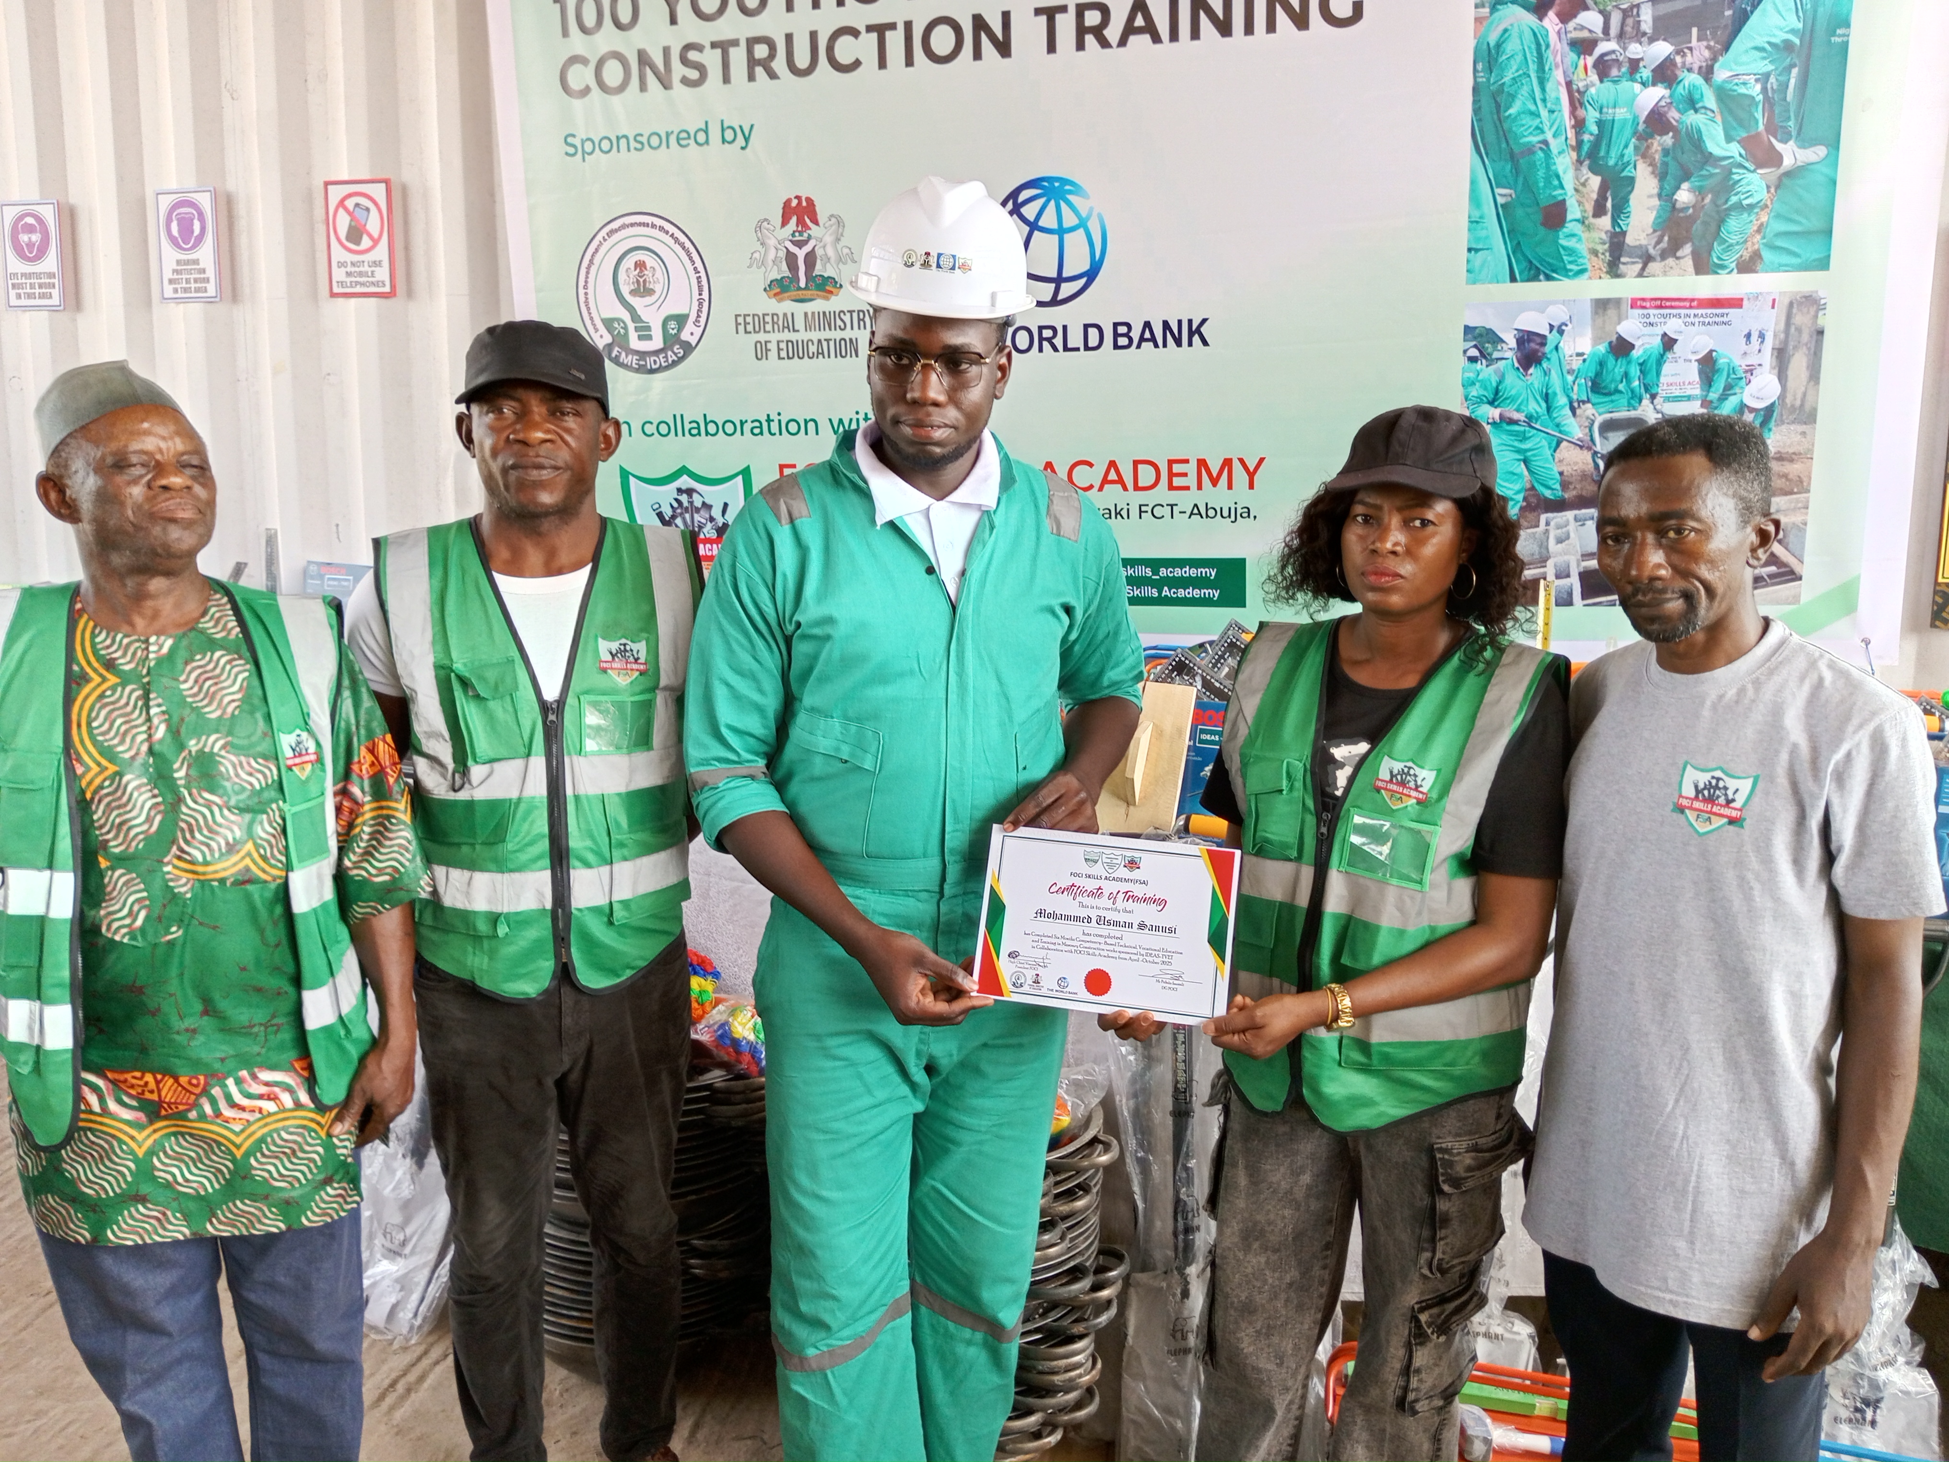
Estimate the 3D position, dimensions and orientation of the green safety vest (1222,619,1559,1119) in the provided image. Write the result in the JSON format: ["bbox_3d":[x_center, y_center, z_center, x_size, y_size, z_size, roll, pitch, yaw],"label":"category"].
[{"bbox_3d":[0.520,0.170,1.904,0.410,0.610,0.260,5,8,32],"label":"green safety vest"}]

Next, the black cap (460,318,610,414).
[{"bbox_3d":[-0.573,-0.465,1.978,0.185,0.125,0.240,-1,9,-11],"label":"black cap"}]

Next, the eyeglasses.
[{"bbox_3d":[-0.038,-0.441,1.813,0.145,0.048,0.145,0,18,12],"label":"eyeglasses"}]

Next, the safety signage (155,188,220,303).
[{"bbox_3d":[-2.154,-1.327,4.164,0.200,0.300,0.012,2,7,17],"label":"safety signage"}]

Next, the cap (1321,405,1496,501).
[{"bbox_3d":[0.510,-0.324,1.783,0.180,0.125,0.260,4,11,27],"label":"cap"}]

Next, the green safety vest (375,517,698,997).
[{"bbox_3d":[-0.588,0.029,2.056,0.420,0.620,0.270,-1,7,-14],"label":"green safety vest"}]

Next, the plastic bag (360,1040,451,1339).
[{"bbox_3d":[-1.002,0.792,2.649,0.260,0.520,0.200,-1,7,-10],"label":"plastic bag"}]

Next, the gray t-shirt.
[{"bbox_3d":[0.830,0.247,1.662,0.500,0.710,0.280,6,9,38],"label":"gray t-shirt"}]

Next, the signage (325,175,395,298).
[{"bbox_3d":[-1.616,-1.294,4.002,0.203,0.300,0.012,2,7,17],"label":"signage"}]

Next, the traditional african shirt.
[{"bbox_3d":[-0.924,0.201,1.790,0.560,0.750,0.320,-3,8,-22],"label":"traditional african shirt"}]

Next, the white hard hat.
[{"bbox_3d":[-0.040,-0.576,1.835,0.220,0.155,0.285,5,22,7],"label":"white hard hat"}]

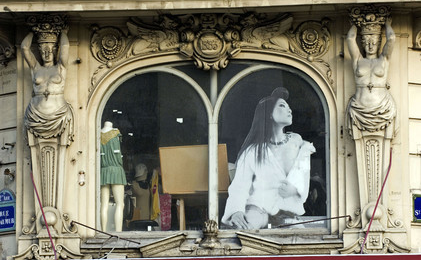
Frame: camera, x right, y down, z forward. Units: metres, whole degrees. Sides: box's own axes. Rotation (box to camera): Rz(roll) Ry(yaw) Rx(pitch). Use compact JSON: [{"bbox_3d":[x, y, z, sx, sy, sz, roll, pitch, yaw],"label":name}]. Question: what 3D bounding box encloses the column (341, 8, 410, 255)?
[{"bbox_3d":[2.060,-0.002,29.474,0.761,3.068,0.500,-1,-8,6],"label":"column"}]

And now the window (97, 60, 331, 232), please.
[{"bbox_3d":[0.032,0.214,29.916,2.941,2.111,0.250,-1,-8,6],"label":"window"}]

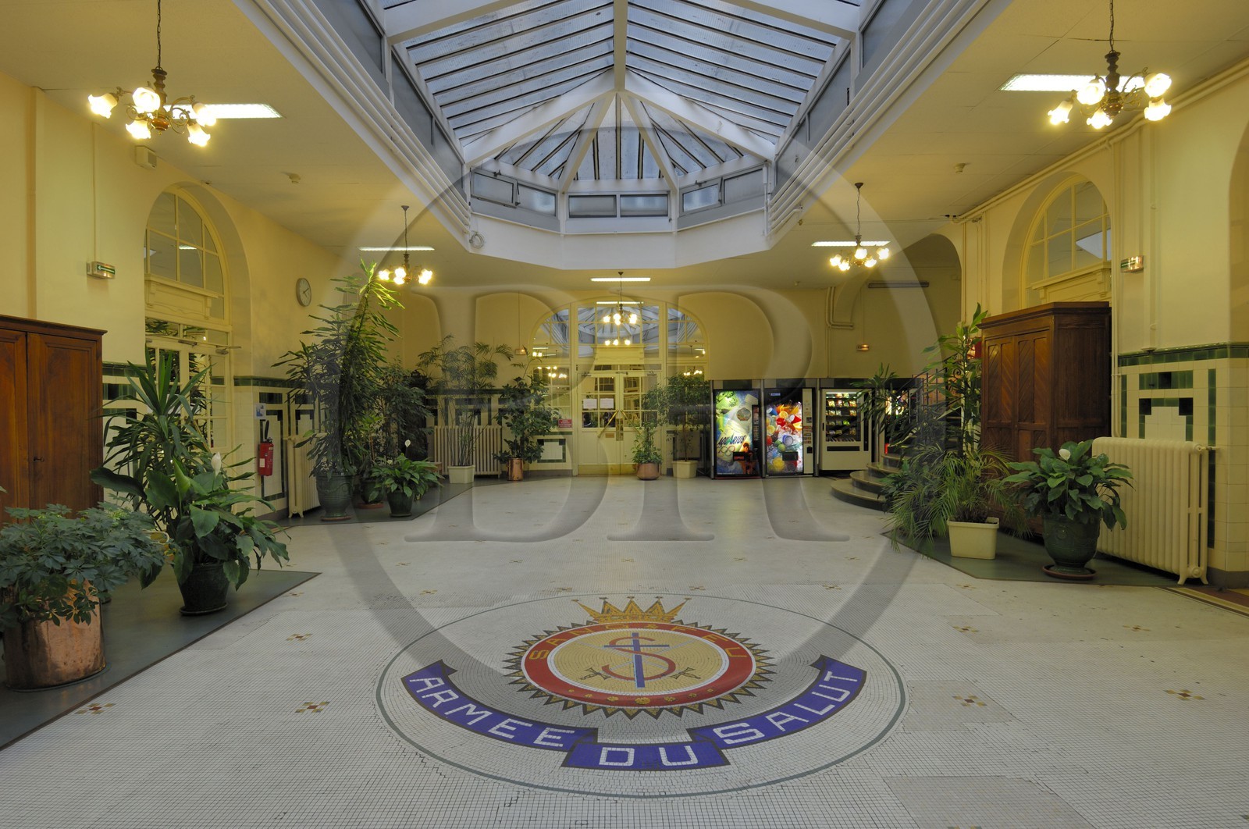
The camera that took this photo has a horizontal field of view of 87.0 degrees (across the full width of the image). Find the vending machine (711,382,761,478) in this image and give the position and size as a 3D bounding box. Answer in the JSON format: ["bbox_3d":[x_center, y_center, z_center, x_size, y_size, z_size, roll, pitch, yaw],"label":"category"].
[{"bbox_3d":[2.280,0.390,13.780,0.970,1.840,0.840,-1,1,-1],"label":"vending machine"}]

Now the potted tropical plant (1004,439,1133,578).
[{"bbox_3d":[3.770,0.783,5.590,0.990,1.150,0.980,0,1,0],"label":"potted tropical plant"}]

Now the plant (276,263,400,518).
[{"bbox_3d":[-3.952,-0.344,9.100,1.600,3.520,1.420,-1,1,-1],"label":"plant"}]

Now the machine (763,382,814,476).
[{"bbox_3d":[3.365,0.375,13.830,0.980,1.840,0.840,-1,1,-1],"label":"machine"}]

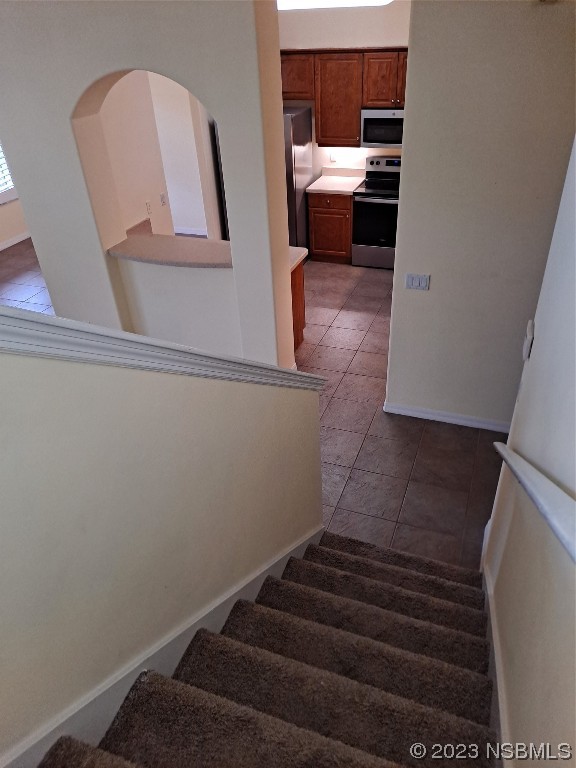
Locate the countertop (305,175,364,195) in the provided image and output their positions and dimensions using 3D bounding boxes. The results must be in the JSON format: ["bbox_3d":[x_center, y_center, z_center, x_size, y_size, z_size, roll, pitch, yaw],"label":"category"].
[{"bbox_3d":[0.604,-2.453,6.819,0.600,0.040,0.667,10,36,19],"label":"countertop"}]

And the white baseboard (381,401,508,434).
[{"bbox_3d":[1.217,0.254,4.253,0.966,0.095,0.016,10,36,19],"label":"white baseboard"}]

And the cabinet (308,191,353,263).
[{"bbox_3d":[0.638,-2.077,7.078,0.573,0.875,0.636,10,36,19],"label":"cabinet"}]

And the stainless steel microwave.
[{"bbox_3d":[1.253,-2.955,6.356,0.768,0.393,0.375,10,36,19],"label":"stainless steel microwave"}]

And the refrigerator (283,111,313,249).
[{"bbox_3d":[-0.229,-2.433,6.927,0.920,1.732,0.711,10,36,19],"label":"refrigerator"}]

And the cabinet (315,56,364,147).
[{"bbox_3d":[0.630,-3.305,6.428,0.545,0.972,0.336,10,36,19],"label":"cabinet"}]

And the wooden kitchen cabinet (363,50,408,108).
[{"bbox_3d":[1.234,-3.377,6.093,0.770,0.549,0.336,10,36,19],"label":"wooden kitchen cabinet"}]

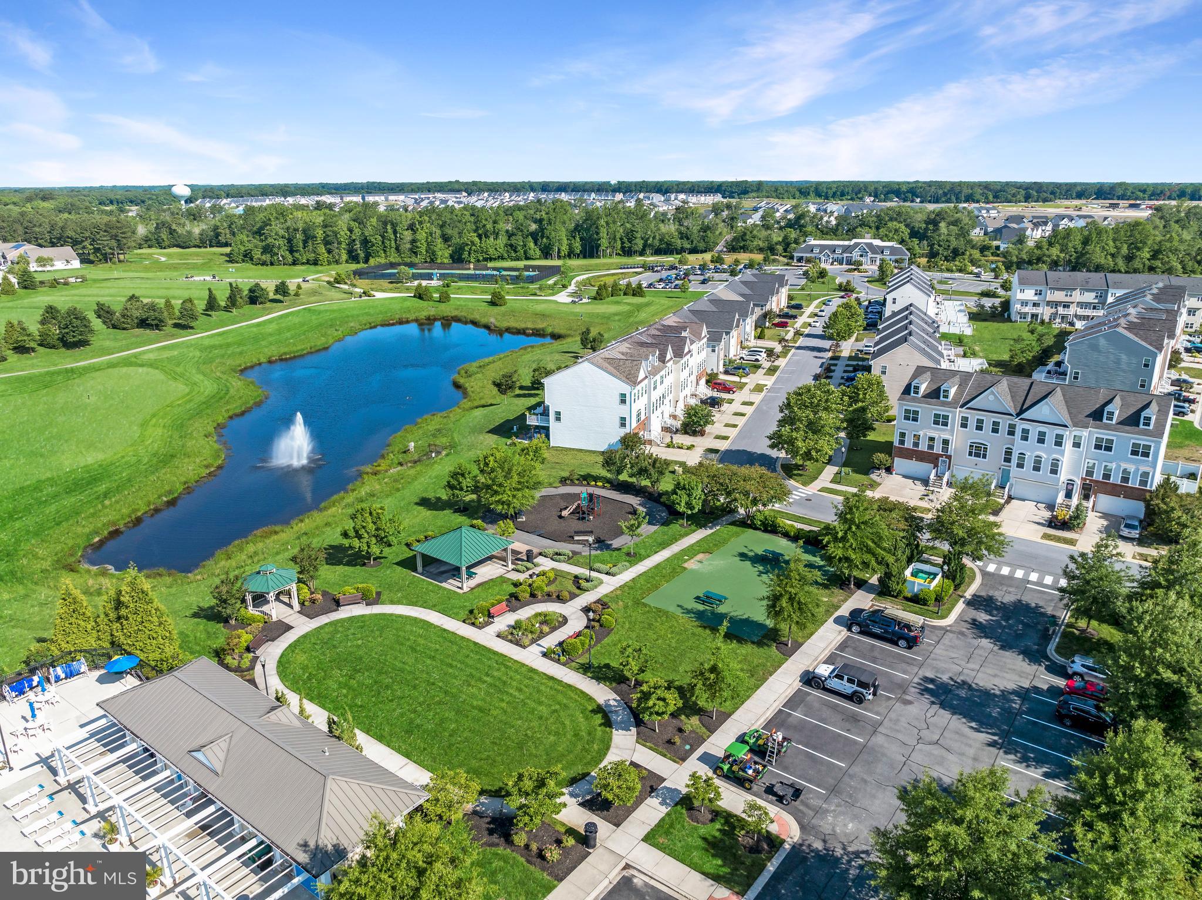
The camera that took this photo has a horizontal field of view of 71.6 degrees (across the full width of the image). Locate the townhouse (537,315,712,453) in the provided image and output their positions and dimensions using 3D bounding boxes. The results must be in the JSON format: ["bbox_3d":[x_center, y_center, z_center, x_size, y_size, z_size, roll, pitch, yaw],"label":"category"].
[{"bbox_3d":[5.162,-11.510,126.313,13.000,12.000,39.800,6,19,19],"label":"townhouse"}]

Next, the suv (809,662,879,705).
[{"bbox_3d":[17.147,16.027,58.059,4.780,1.860,1.890,13,22,36],"label":"suv"}]

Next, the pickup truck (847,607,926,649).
[{"bbox_3d":[22.958,14.038,66.746,5.850,2.040,2.060,14,23,36],"label":"pickup truck"}]

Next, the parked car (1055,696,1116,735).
[{"bbox_3d":[32.192,17.331,54.033,4.620,1.680,1.850,13,22,36],"label":"parked car"}]

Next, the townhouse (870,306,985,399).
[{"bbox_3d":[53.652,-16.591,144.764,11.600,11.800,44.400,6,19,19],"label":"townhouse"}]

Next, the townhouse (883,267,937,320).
[{"bbox_3d":[75.312,-37.055,202.879,10.300,12.100,39.500,6,19,19],"label":"townhouse"}]

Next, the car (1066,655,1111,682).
[{"bbox_3d":[35.569,15.730,58.913,4.480,1.650,1.830,13,22,36],"label":"car"}]

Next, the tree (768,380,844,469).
[{"bbox_3d":[25.107,-2.847,100.805,9.200,11.100,9.200,6,19,19],"label":"tree"}]

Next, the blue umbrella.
[{"bbox_3d":[-34.254,16.232,59.889,2.280,2.440,2.280,-12,21,-32],"label":"blue umbrella"}]

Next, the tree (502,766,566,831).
[{"bbox_3d":[-3.714,19.147,45.760,3.400,3.850,3.400,0,18,0],"label":"tree"}]

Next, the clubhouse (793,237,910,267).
[{"bbox_3d":[108.777,-85.660,359.275,48.000,10.000,24.500,6,19,18],"label":"clubhouse"}]

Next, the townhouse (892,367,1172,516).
[{"bbox_3d":[51.257,-2.232,100.044,27.300,12.200,13.200,12,22,34],"label":"townhouse"}]

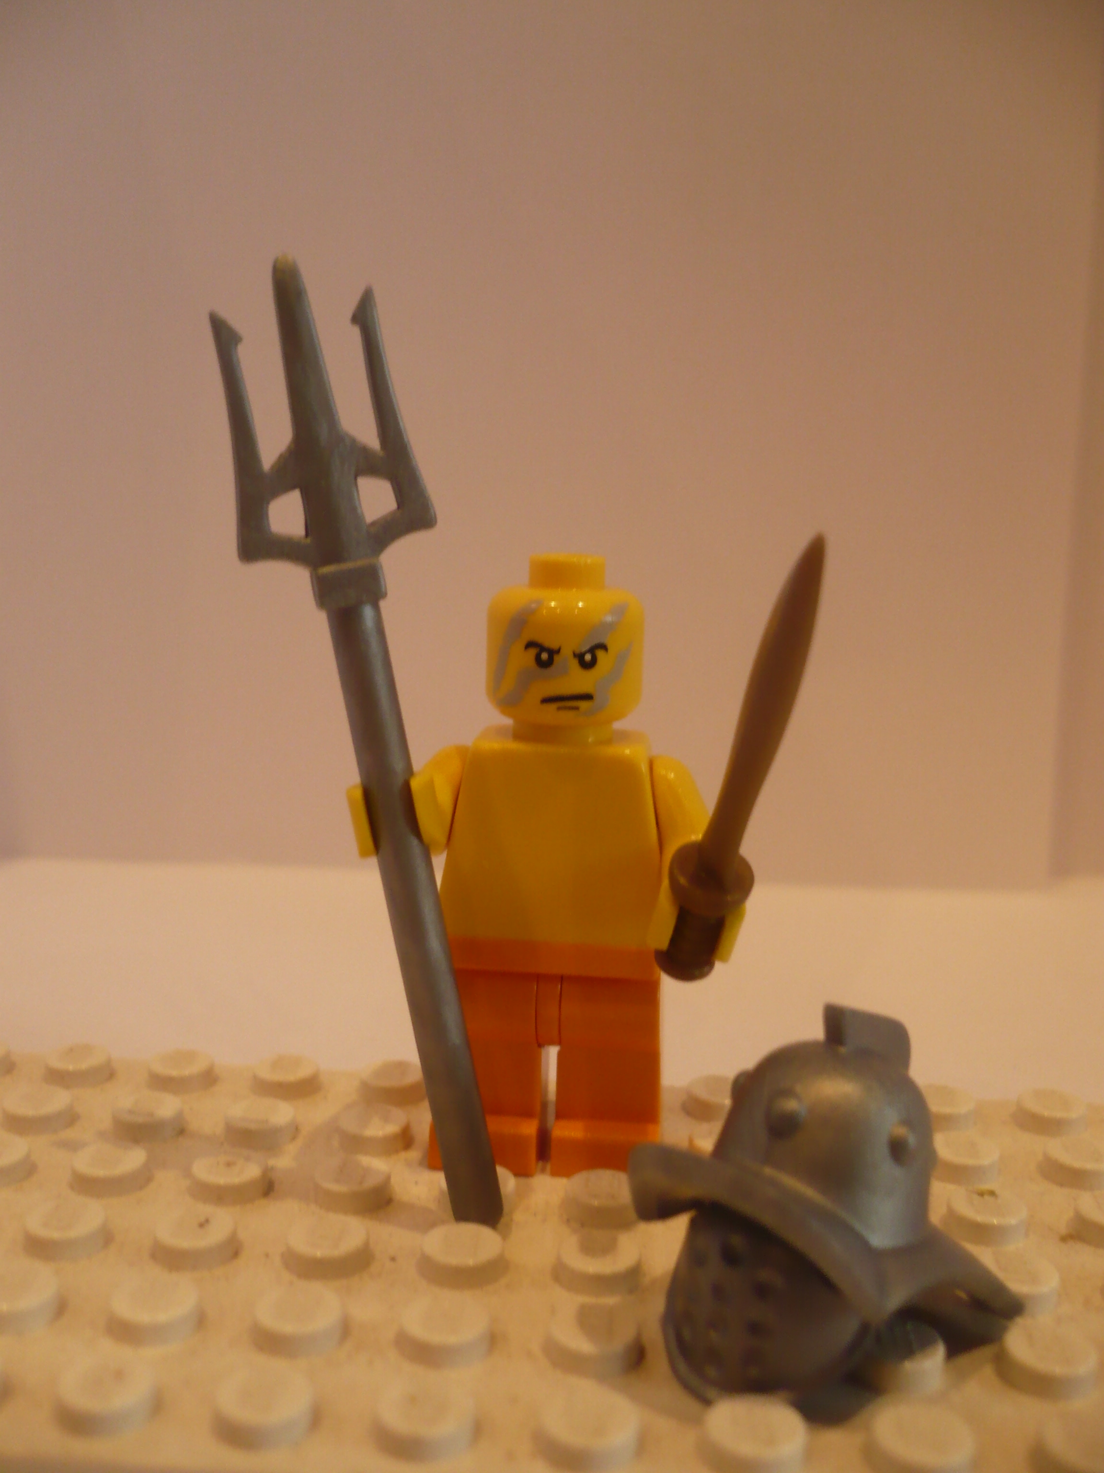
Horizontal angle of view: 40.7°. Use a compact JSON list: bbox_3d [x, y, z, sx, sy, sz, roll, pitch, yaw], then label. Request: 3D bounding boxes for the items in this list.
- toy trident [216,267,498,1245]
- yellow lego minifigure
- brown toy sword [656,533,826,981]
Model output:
[{"bbox_3d":[-0.010,0.002,0.089,0.012,0.060,0.004,-12,6,-11],"label":"toy trident"},{"bbox_3d":[0.000,0.010,0.096,0.024,0.040,0.018,2,10,3],"label":"yellow lego minifigure"},{"bbox_3d":[0.011,0.002,0.083,0.005,0.030,0.005,10,34,-4],"label":"brown toy sword"}]

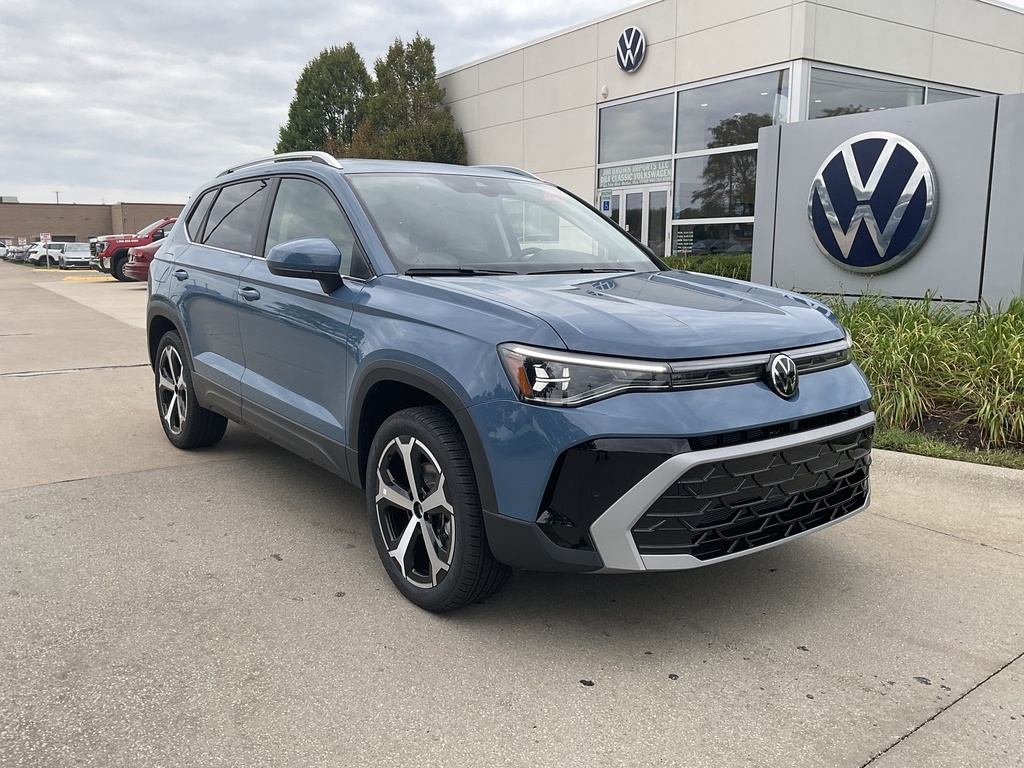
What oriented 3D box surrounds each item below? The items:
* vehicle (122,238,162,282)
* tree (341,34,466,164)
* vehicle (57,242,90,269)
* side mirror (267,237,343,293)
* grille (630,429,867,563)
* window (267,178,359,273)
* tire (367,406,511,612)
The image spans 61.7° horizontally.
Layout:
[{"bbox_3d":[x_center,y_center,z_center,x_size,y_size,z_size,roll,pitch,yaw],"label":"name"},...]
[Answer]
[{"bbox_3d":[-8.795,-3.630,25.503,4.700,1.450,1.830,-7,12,-37],"label":"vehicle"},{"bbox_3d":[-3.133,-6.595,25.063,3.600,6.860,3.500,-1,10,-7],"label":"tree"},{"bbox_3d":[-24.255,-7.168,48.000,1.800,1.470,4.500,-6,11,-32],"label":"vehicle"},{"bbox_3d":[-0.790,-0.457,3.268,0.240,0.190,0.155,-7,13,-37],"label":"side mirror"},{"bbox_3d":[0.852,0.344,2.816,1.240,0.320,0.150,-6,12,-37],"label":"grille"},{"bbox_3d":[-0.844,-0.685,3.632,0.060,0.420,0.970,15,-1,-39],"label":"window"},{"bbox_3d":[-0.251,0.419,2.971,0.225,0.685,0.685,-7,13,-37],"label":"tire"}]

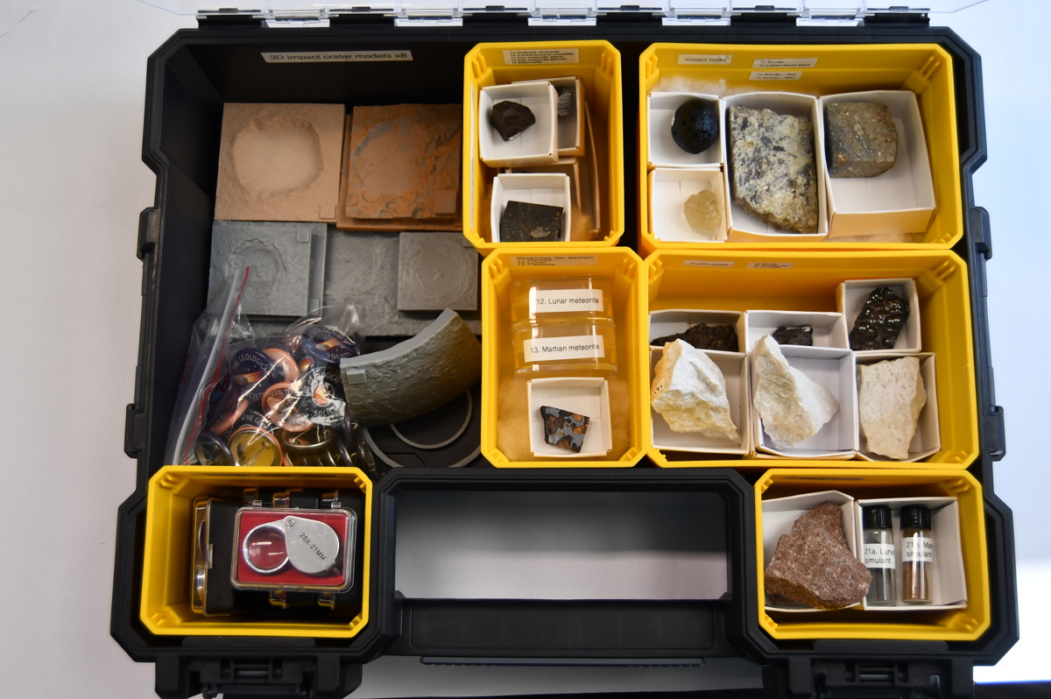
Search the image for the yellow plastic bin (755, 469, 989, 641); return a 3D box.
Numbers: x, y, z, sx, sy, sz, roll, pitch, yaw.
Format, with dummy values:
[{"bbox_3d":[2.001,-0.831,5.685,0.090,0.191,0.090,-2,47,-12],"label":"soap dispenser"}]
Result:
[{"bbox_3d":[0.168,0.106,0.593,0.110,0.085,0.082,0,80,1],"label":"yellow plastic bin"}]

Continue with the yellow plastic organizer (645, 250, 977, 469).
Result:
[{"bbox_3d":[0.142,0.011,0.610,0.163,0.085,0.110,0,80,1],"label":"yellow plastic organizer"}]

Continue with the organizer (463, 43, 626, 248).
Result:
[{"bbox_3d":[0.010,-0.100,0.630,0.082,0.085,0.110,0,80,1],"label":"organizer"}]

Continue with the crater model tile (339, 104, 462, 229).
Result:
[{"bbox_3d":[-0.069,-0.108,0.663,0.064,0.011,0.068,0,80,1],"label":"crater model tile"}]

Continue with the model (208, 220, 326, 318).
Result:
[{"bbox_3d":[-0.147,-0.044,0.657,0.066,0.015,0.054,1,80,1],"label":"model"}]

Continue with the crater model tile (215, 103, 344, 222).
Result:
[{"bbox_3d":[-0.142,-0.108,0.666,0.071,0.009,0.071,1,80,1],"label":"crater model tile"}]

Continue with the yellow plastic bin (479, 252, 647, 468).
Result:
[{"bbox_3d":[0.020,0.010,0.611,0.082,0.085,0.110,0,80,1],"label":"yellow plastic bin"}]

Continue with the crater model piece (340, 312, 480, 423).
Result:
[{"bbox_3d":[-0.061,0.012,0.633,0.073,0.052,0.020,-24,45,-3],"label":"crater model piece"}]

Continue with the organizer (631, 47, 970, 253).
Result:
[{"bbox_3d":[0.141,-0.098,0.628,0.163,0.085,0.110,0,80,1],"label":"organizer"}]

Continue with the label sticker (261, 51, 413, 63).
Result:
[{"bbox_3d":[-0.101,-0.157,0.612,0.080,0.012,0.001,0,79,1],"label":"label sticker"}]

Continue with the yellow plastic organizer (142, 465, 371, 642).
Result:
[{"bbox_3d":[-0.130,0.105,0.597,0.110,0.085,0.082,1,80,1],"label":"yellow plastic organizer"}]

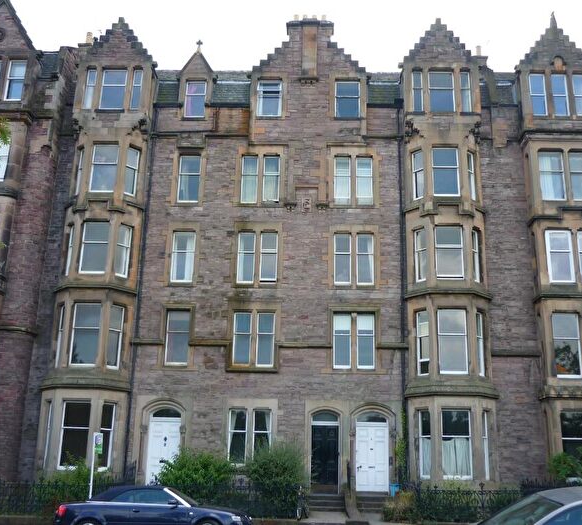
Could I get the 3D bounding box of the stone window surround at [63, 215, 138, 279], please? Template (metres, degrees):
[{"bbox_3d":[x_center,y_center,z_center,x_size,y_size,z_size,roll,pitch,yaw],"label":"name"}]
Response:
[{"bbox_3d":[-7.575,-0.471,25.813,3.000,2.664,1.000,1,-16,2],"label":"stone window surround"}]

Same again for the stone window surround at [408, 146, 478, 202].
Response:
[{"bbox_3d":[6.109,-3.507,26.341,2.802,1.974,1.100,1,-16,2],"label":"stone window surround"}]

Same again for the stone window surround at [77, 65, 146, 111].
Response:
[{"bbox_3d":[-7.904,-7.647,29.733,2.983,2.378,0.450,1,-16,2],"label":"stone window surround"}]

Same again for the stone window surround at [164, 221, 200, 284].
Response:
[{"bbox_3d":[-4.330,-0.328,26.466,1.209,2.541,0.300,1,-16,2],"label":"stone window surround"}]

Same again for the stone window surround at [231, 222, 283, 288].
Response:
[{"bbox_3d":[-1.299,-0.266,26.258,1.980,2.677,0.300,1,-16,2],"label":"stone window surround"}]

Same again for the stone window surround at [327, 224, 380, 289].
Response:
[{"bbox_3d":[2.551,-0.209,27.152,2.061,2.721,0.300,1,-16,1],"label":"stone window surround"}]

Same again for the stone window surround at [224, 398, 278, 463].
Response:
[{"bbox_3d":[-1.436,6.202,24.537,1.803,2.301,0.300,1,-16,2],"label":"stone window surround"}]

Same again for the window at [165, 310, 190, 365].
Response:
[{"bbox_3d":[-4.658,3.074,27.426,0.808,2.191,0.180,1,-16,2],"label":"window"}]

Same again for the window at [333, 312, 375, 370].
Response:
[{"bbox_3d":[2.407,2.998,25.386,1.556,2.143,0.300,1,-16,2],"label":"window"}]

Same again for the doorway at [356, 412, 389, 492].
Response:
[{"bbox_3d":[2.958,7.061,24.189,1.182,2.383,0.100,1,-16,2],"label":"doorway"}]

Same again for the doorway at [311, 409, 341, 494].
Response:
[{"bbox_3d":[1.290,7.147,25.164,1.078,3.080,0.350,1,-16,1],"label":"doorway"}]

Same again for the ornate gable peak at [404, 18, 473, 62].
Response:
[{"bbox_3d":[6.294,-9.492,28.901,2.863,2.172,0.450,1,-16,1],"label":"ornate gable peak"}]

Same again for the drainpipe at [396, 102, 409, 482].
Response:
[{"bbox_3d":[4.436,0.691,26.676,0.150,15.822,0.150,1,-16,1],"label":"drainpipe"}]

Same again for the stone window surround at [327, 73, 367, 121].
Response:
[{"bbox_3d":[2.390,-6.918,28.078,1.589,2.229,0.300,1,-16,2],"label":"stone window surround"}]

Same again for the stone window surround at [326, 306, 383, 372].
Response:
[{"bbox_3d":[2.575,3.084,27.191,2.306,2.699,0.300,1,-16,2],"label":"stone window surround"}]

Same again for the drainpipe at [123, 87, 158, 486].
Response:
[{"bbox_3d":[-5.969,0.404,26.914,0.150,16.376,0.150,1,-16,1],"label":"drainpipe"}]

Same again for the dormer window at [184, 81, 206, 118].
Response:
[{"bbox_3d":[-4.385,-7.420,30.361,0.856,1.779,0.250,1,-16,2],"label":"dormer window"}]

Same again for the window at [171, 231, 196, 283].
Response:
[{"bbox_3d":[-4.263,-0.208,26.386,0.925,2.150,0.120,1,-16,2],"label":"window"}]

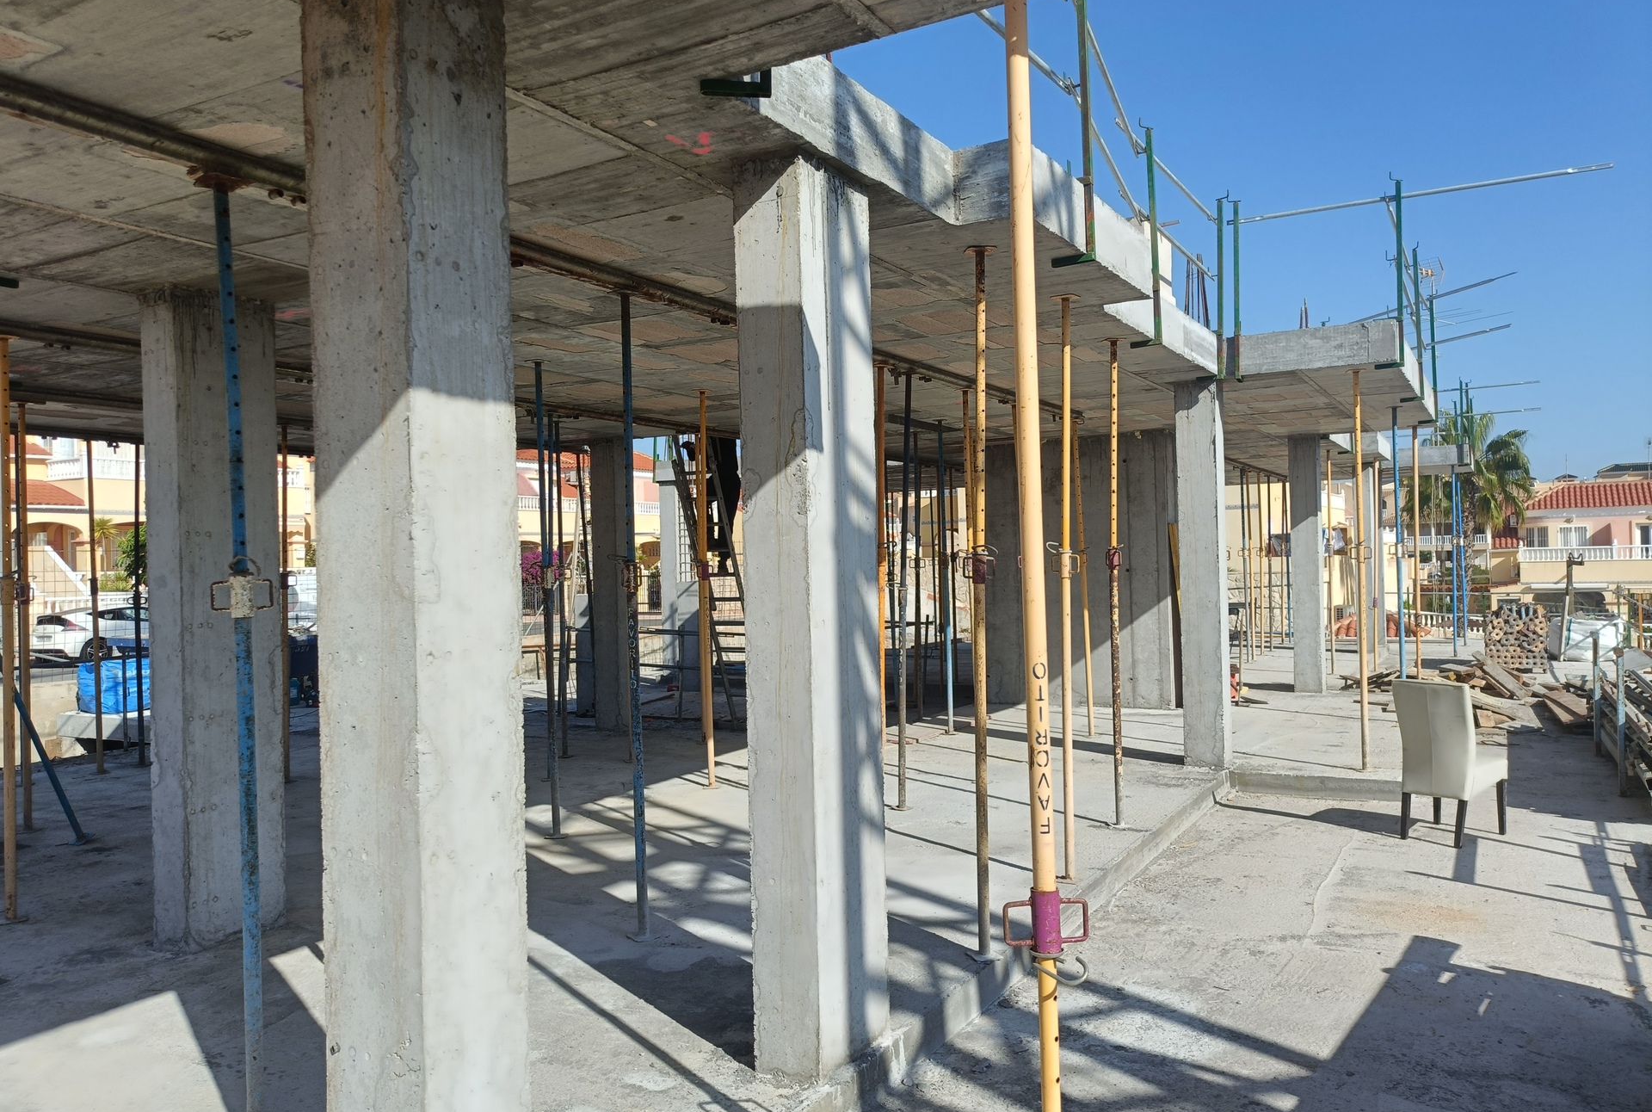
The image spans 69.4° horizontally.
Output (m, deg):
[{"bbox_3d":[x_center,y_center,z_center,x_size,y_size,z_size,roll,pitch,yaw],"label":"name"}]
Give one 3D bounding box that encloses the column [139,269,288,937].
[{"bbox_3d":[-2.795,0.263,5.460,0.254,2.895,0.467,-2,0,30],"label":"column"}]

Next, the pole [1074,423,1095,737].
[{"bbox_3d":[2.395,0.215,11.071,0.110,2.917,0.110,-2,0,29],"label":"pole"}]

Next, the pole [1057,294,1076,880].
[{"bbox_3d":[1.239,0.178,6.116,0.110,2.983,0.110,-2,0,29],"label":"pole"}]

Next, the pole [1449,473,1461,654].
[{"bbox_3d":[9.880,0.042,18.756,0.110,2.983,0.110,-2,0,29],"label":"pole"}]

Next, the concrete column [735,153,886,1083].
[{"bbox_3d":[-0.039,0.198,4.112,0.248,2.983,0.491,-2,0,29],"label":"concrete column"}]

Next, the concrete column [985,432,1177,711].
[{"bbox_3d":[2.687,0.166,12.904,2.072,2.895,0.243,-2,0,30],"label":"concrete column"}]

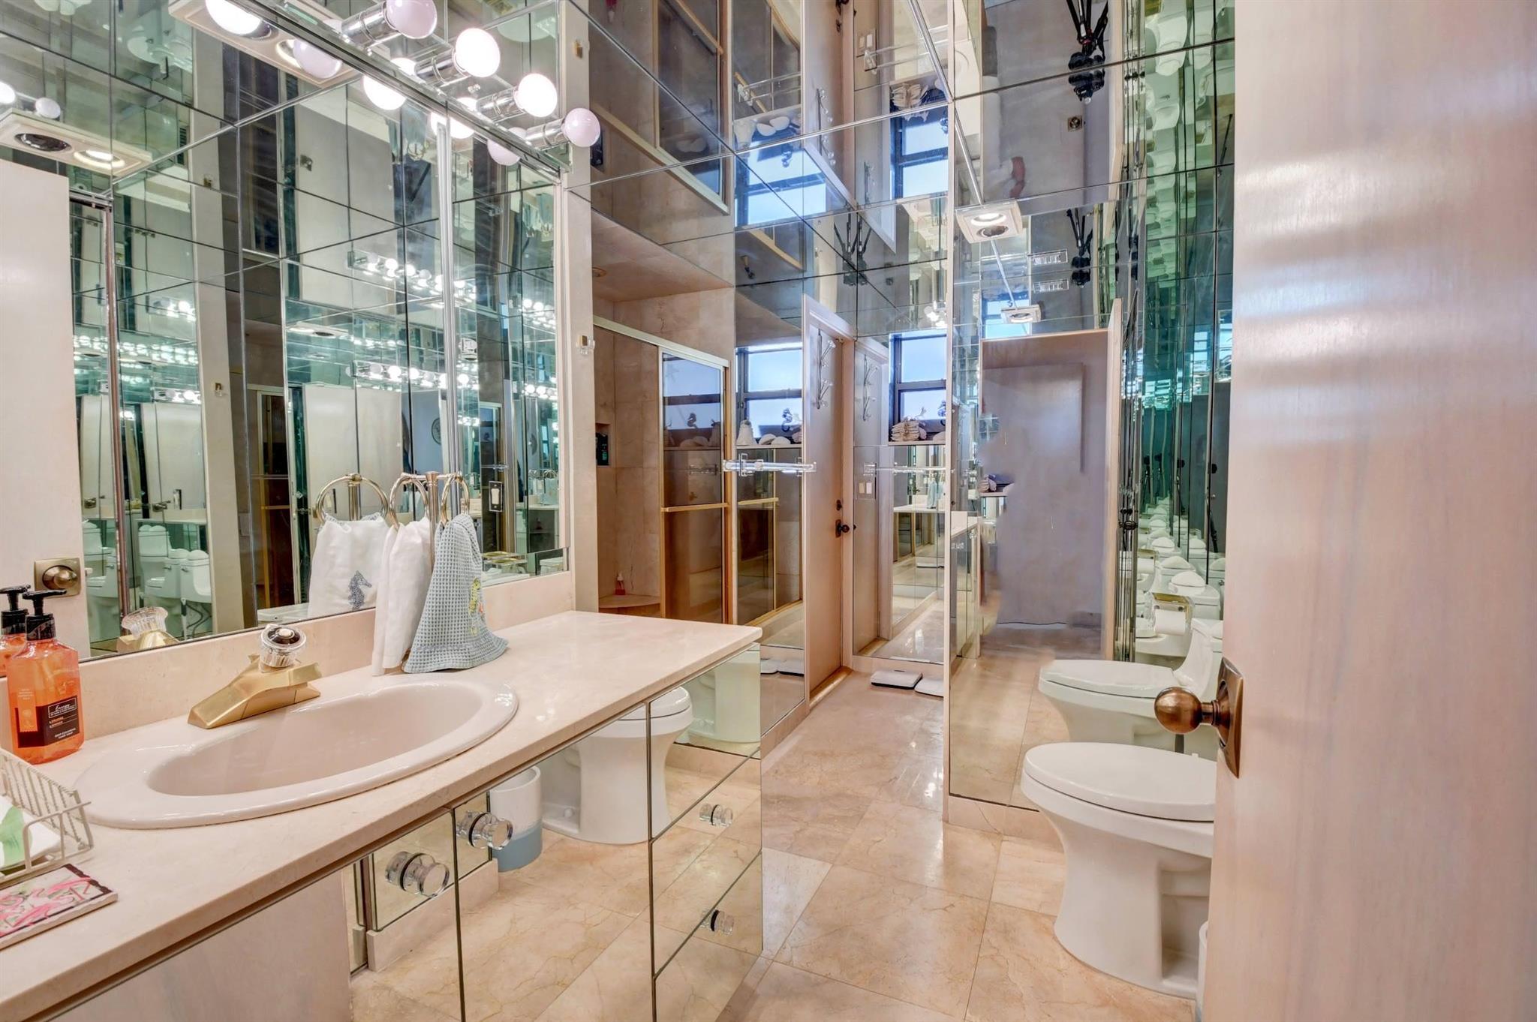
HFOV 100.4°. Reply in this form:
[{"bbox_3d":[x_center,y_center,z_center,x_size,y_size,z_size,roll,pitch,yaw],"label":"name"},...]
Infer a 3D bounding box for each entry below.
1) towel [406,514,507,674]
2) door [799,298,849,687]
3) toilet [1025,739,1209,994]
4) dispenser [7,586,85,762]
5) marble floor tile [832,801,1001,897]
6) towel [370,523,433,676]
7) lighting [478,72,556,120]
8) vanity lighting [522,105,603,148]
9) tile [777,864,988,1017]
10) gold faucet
[{"bbox_3d":[-0.546,0.142,1.139,0.110,0.262,0.175,-1,3,-6],"label":"towel"},{"bbox_3d":[0.293,-0.038,3.649,0.050,2.060,0.720,1,3,26],"label":"door"},{"bbox_3d":[1.002,0.760,1.543,0.730,0.690,0.390,1,3,26],"label":"toilet"},{"bbox_3d":[-0.833,0.192,0.739,0.055,0.197,0.065,-1,3,-5],"label":"dispenser"},{"bbox_3d":[0.506,1.087,2.081,0.455,0.012,0.445,1,3,24],"label":"marble floor tile"},{"bbox_3d":[-0.624,0.145,1.107,0.055,0.255,0.140,-1,3,-6],"label":"towel"},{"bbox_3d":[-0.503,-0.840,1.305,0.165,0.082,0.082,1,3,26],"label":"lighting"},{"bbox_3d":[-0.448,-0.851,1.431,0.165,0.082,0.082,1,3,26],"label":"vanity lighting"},{"bbox_3d":[0.317,1.109,1.685,0.460,0.012,0.440,1,3,24],"label":"tile"},{"bbox_3d":[-0.639,0.207,0.840,0.160,0.125,0.147,1,3,26],"label":"gold faucet"}]

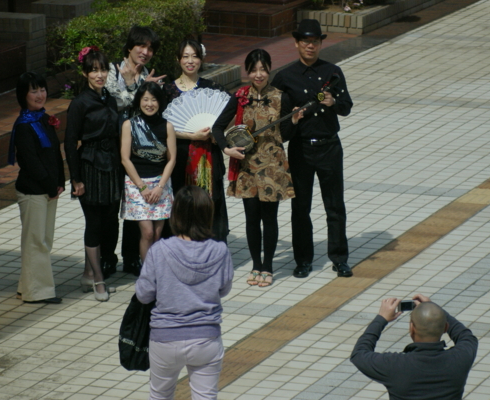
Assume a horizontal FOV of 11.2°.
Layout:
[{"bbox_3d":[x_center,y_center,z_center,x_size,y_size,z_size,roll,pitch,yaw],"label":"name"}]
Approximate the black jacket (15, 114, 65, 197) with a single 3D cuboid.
[{"bbox_3d":[-1.386,-0.305,16.961,0.400,0.560,0.260,-10,16,-37],"label":"black jacket"}]

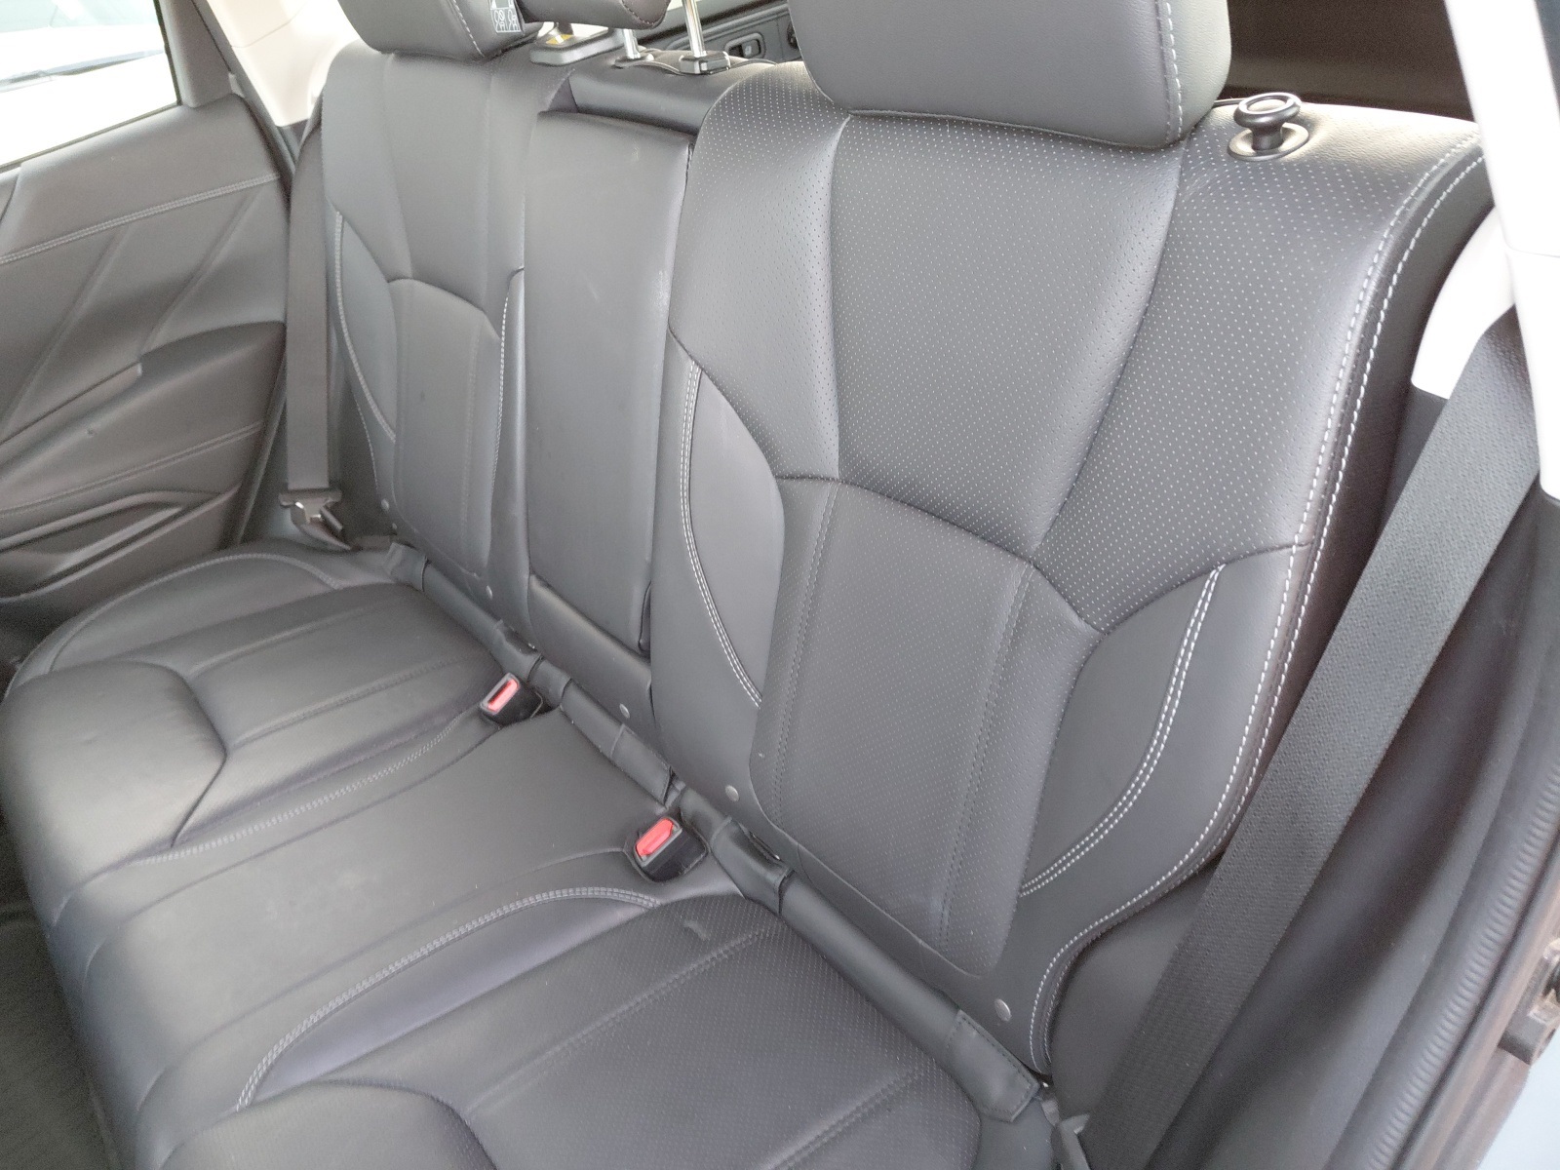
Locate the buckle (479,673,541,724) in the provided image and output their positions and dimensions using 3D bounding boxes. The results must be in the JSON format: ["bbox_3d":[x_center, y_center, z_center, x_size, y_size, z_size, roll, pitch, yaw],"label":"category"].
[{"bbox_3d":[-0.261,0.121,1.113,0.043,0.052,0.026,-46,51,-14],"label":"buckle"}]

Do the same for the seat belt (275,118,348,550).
[{"bbox_3d":[-0.541,-0.278,1.287,0.066,0.490,0.050,5,16,-4],"label":"seat belt"}]

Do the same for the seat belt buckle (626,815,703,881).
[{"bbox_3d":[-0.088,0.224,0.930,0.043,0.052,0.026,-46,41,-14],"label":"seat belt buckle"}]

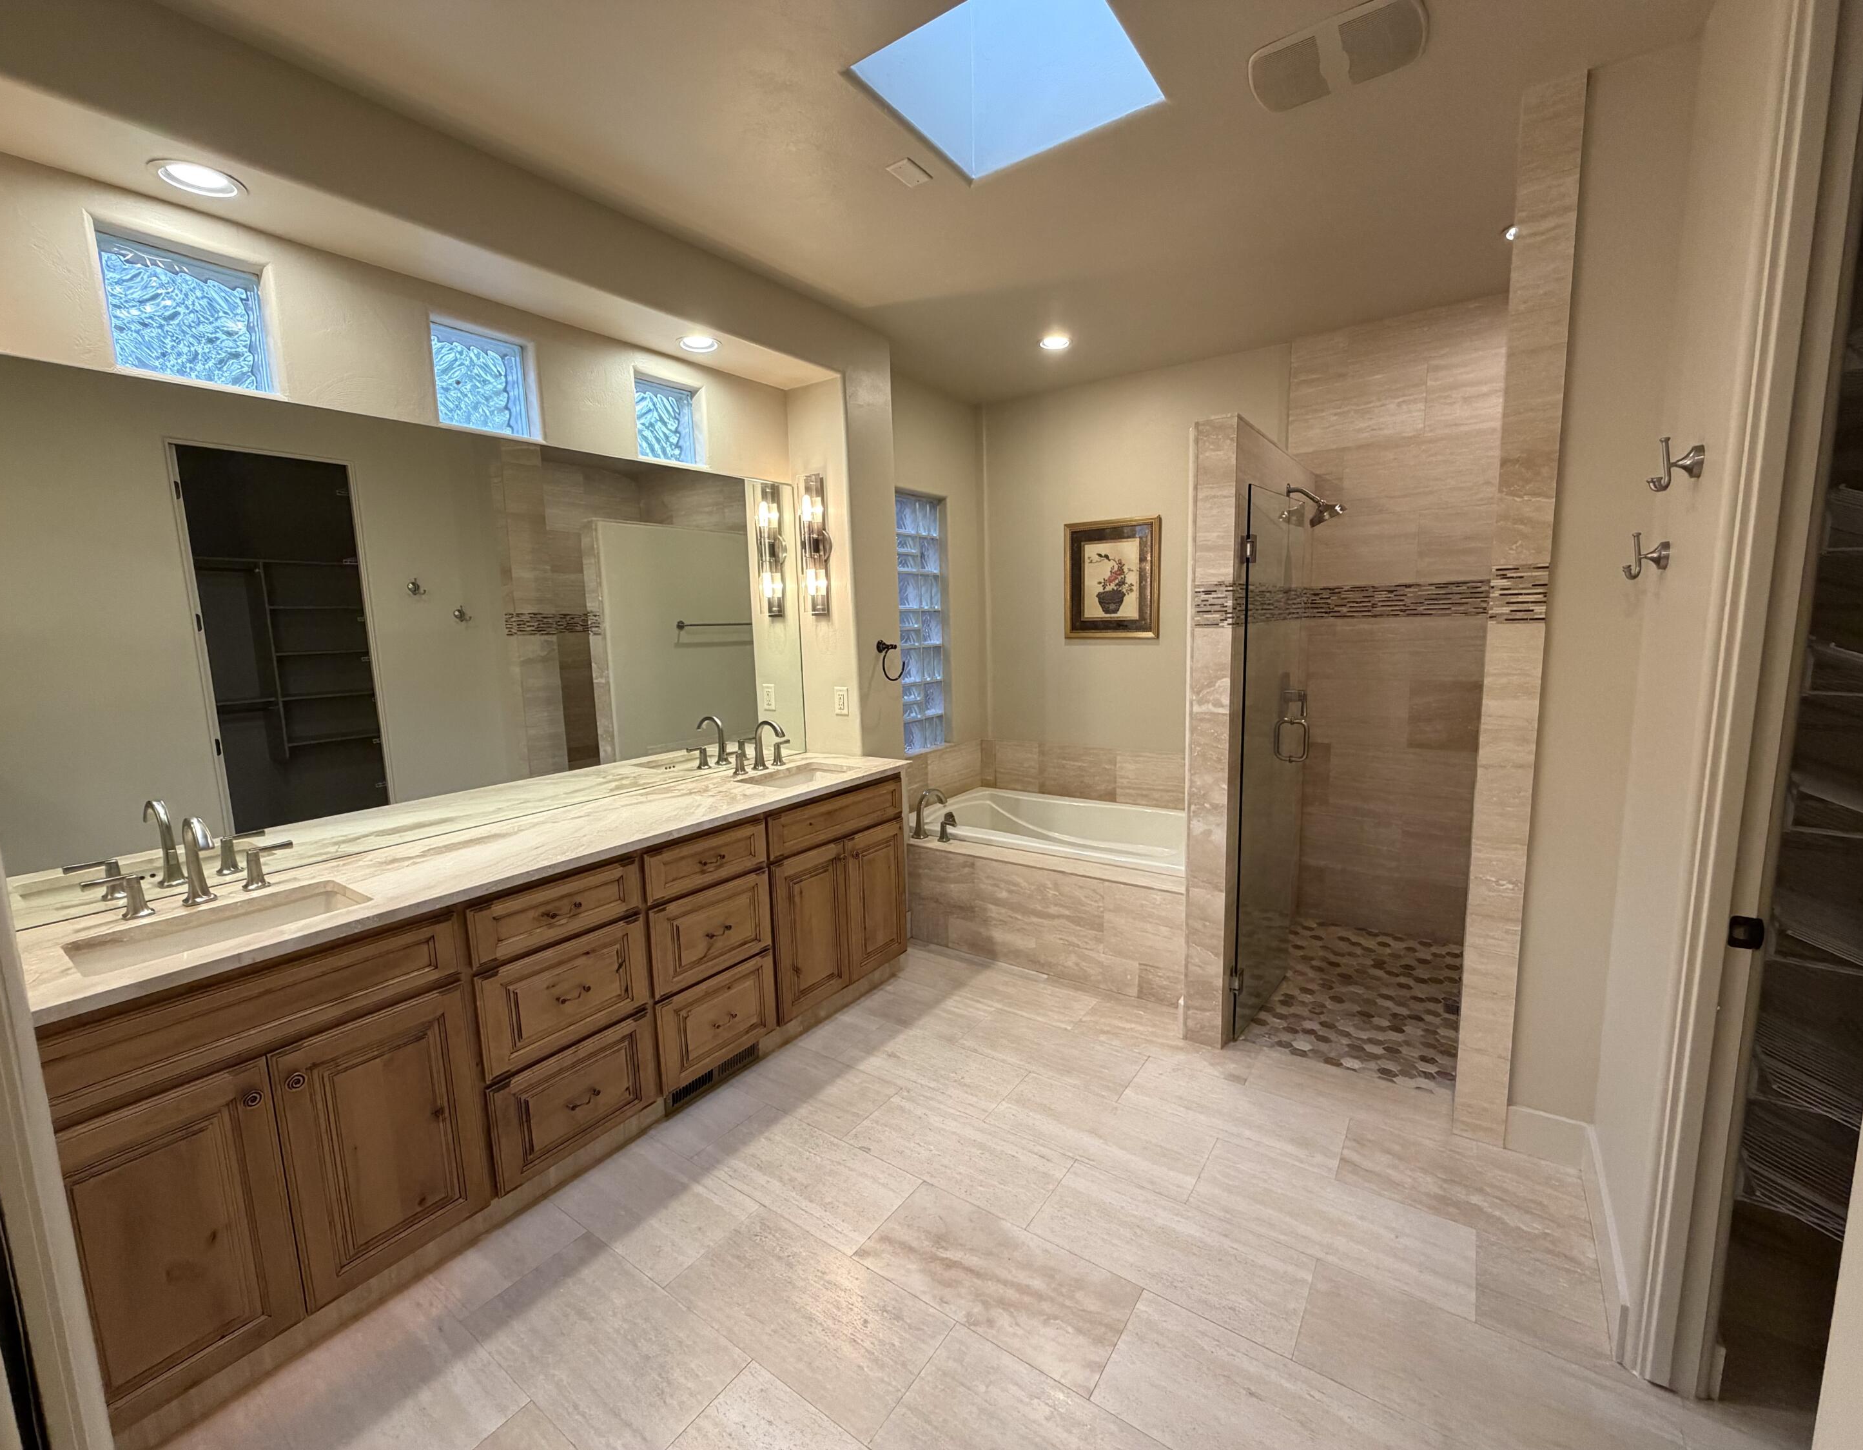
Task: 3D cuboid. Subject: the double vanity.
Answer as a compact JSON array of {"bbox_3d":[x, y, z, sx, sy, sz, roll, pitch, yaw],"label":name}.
[{"bbox_3d":[-1.047,0.763,2.491,0.585,0.914,2.560,4,10,35],"label":"double vanity"}]

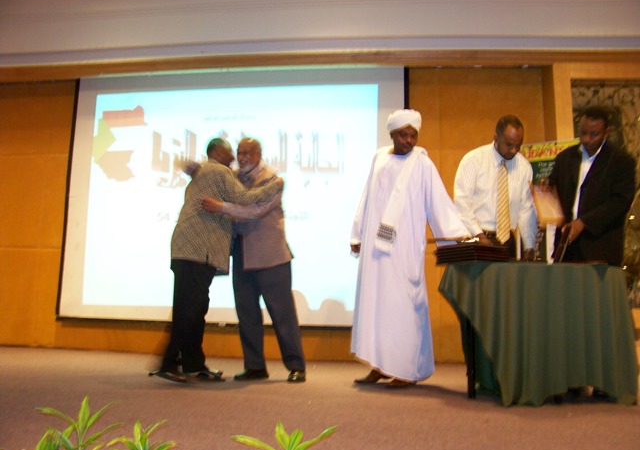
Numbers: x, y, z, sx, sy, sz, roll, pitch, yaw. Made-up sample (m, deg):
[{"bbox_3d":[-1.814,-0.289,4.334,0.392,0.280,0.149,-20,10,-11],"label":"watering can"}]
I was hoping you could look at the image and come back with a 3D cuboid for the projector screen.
[{"bbox_3d":[-0.889,-0.287,5.902,3.401,2.512,0.050,0,-8,9],"label":"projector screen"}]

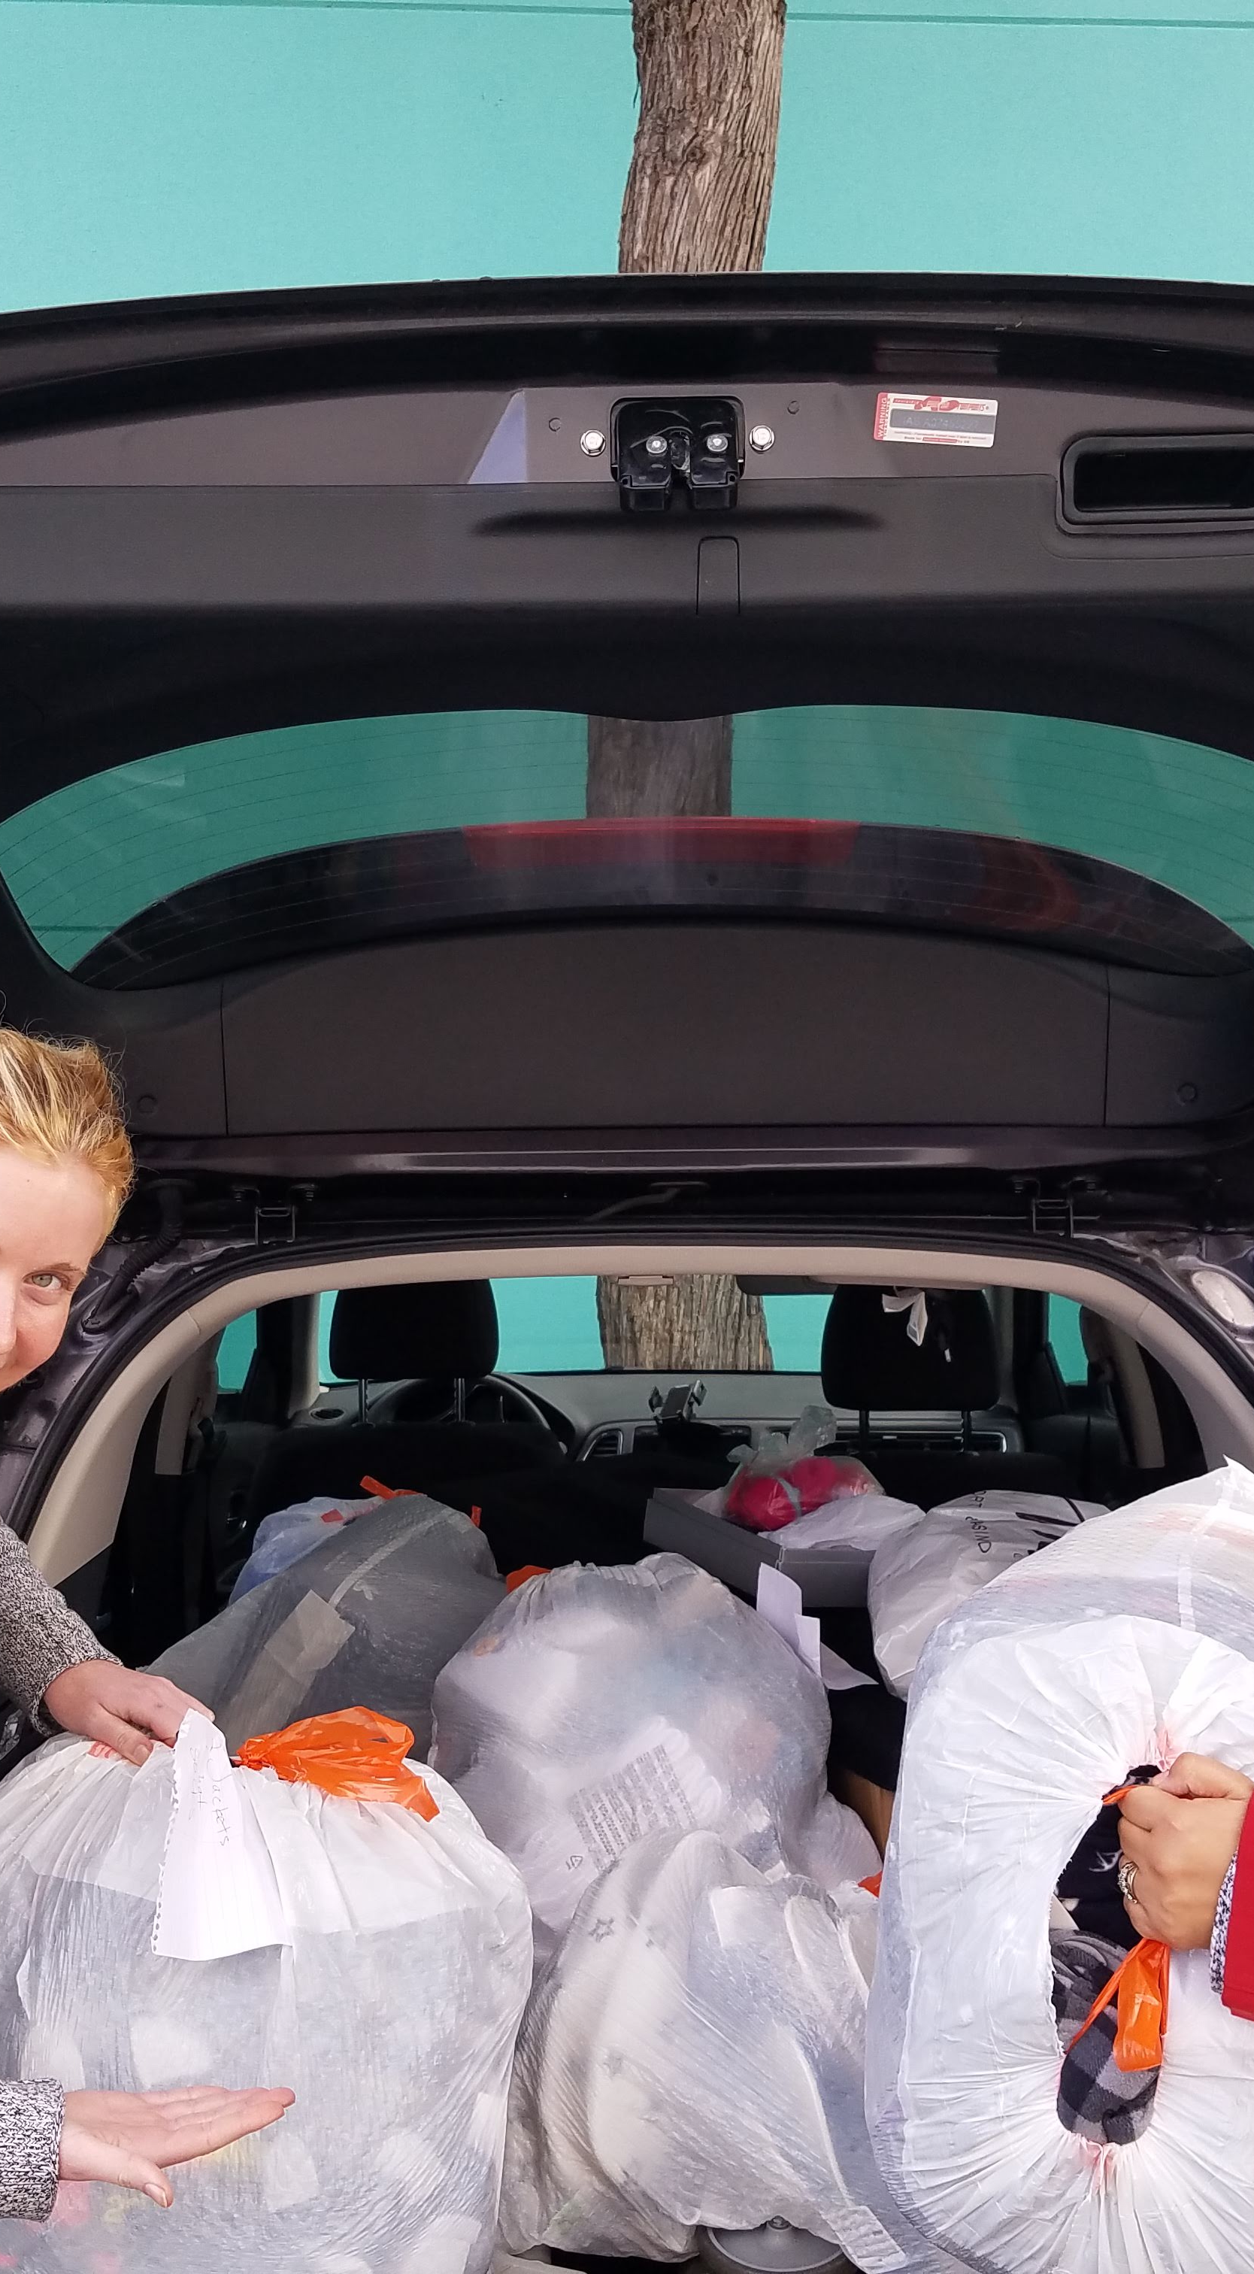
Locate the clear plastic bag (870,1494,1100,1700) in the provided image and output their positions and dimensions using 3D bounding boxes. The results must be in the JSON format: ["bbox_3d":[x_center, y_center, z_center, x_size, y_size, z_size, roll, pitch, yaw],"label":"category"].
[{"bbox_3d":[0.390,0.480,2.330,0.270,0.230,0.260,-1,-1,0],"label":"clear plastic bag"}]

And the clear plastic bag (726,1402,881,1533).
[{"bbox_3d":[0.200,0.379,2.600,0.180,0.145,0.150,-1,-1,0],"label":"clear plastic bag"}]

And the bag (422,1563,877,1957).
[{"bbox_3d":[0.018,0.550,2.000,0.380,0.380,0.360,-1,-1,0],"label":"bag"}]

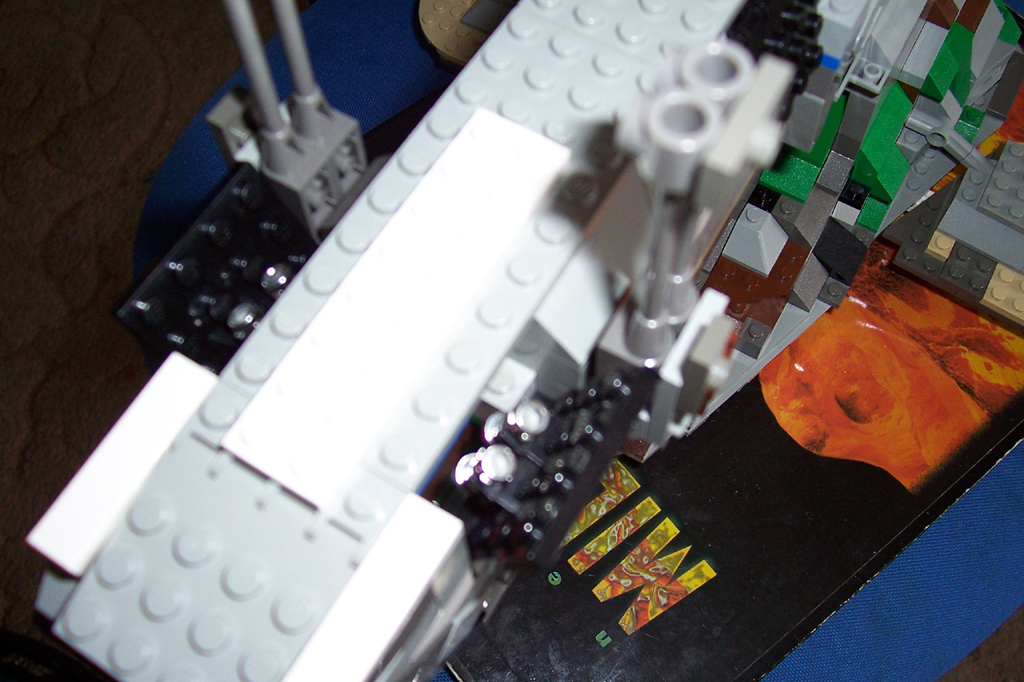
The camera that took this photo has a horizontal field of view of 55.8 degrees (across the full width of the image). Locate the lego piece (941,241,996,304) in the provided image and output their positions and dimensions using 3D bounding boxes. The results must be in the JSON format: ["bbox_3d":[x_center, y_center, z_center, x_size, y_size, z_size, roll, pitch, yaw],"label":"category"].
[{"bbox_3d":[0.159,-0.024,0.336,0.016,0.005,0.016,29,70,16],"label":"lego piece"}]

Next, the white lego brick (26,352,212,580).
[{"bbox_3d":[-0.053,0.018,0.138,0.008,0.010,0.032,27,70,12],"label":"white lego brick"}]

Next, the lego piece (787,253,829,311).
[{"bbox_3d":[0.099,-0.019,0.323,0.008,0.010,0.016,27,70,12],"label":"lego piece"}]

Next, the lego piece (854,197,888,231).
[{"bbox_3d":[0.126,-0.047,0.335,0.008,0.010,0.013,27,69,15],"label":"lego piece"}]

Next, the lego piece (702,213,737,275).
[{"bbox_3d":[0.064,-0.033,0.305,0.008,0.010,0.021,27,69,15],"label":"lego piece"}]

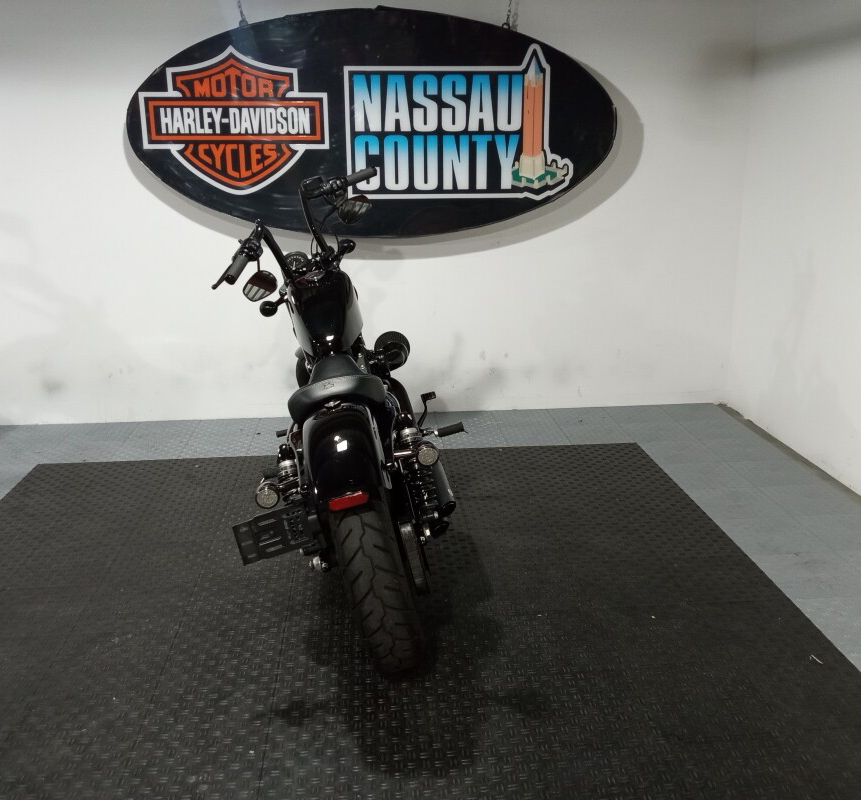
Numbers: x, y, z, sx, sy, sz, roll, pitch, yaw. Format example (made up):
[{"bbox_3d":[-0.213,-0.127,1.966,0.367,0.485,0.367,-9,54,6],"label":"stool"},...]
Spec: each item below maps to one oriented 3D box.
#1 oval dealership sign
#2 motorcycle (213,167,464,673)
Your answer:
[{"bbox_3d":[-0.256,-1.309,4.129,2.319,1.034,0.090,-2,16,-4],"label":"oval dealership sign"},{"bbox_3d":[-0.285,-0.111,2.905,0.750,1.265,2.130,-2,16,-6],"label":"motorcycle"}]

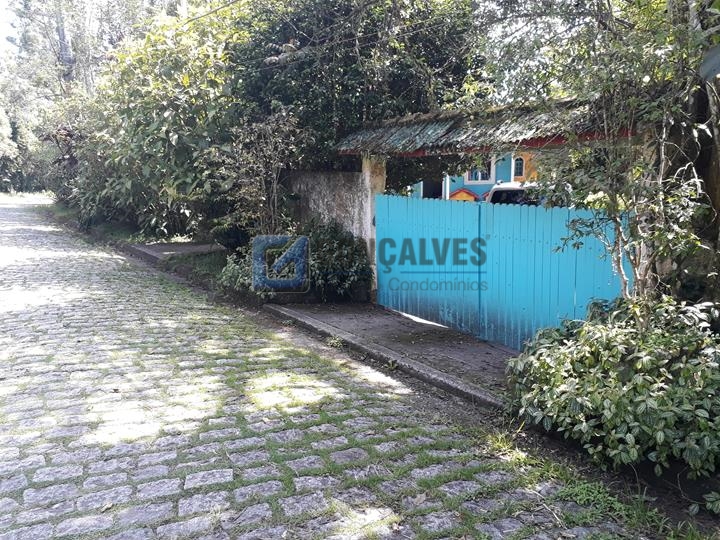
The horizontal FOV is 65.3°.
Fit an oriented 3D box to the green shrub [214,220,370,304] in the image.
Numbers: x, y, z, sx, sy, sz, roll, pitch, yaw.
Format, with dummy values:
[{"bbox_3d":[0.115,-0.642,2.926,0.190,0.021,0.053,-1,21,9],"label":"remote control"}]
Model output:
[{"bbox_3d":[-0.890,-0.100,7.550,1.900,1.000,1.150,-1,9,0],"label":"green shrub"}]

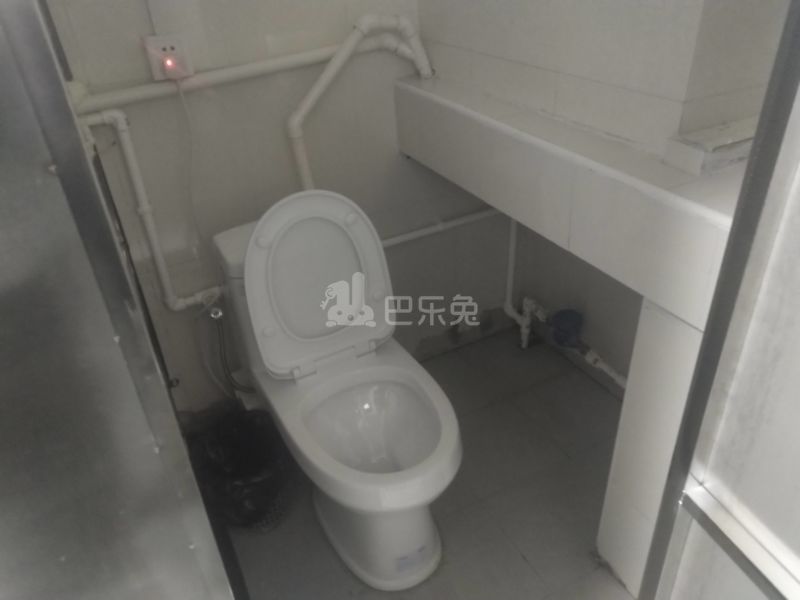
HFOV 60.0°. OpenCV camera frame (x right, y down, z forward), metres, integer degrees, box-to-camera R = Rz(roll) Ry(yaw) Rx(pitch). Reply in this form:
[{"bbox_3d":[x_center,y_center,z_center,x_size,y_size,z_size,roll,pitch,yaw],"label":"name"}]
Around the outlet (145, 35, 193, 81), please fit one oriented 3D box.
[{"bbox_3d":[-0.495,-0.520,1.474,0.087,0.087,0.022,-20,37,-24],"label":"outlet"}]

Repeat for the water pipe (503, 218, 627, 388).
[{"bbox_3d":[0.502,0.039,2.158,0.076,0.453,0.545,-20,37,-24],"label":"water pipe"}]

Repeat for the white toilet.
[{"bbox_3d":[-0.115,0.185,1.649,0.385,0.810,0.730,-18,35,-21],"label":"white toilet"}]

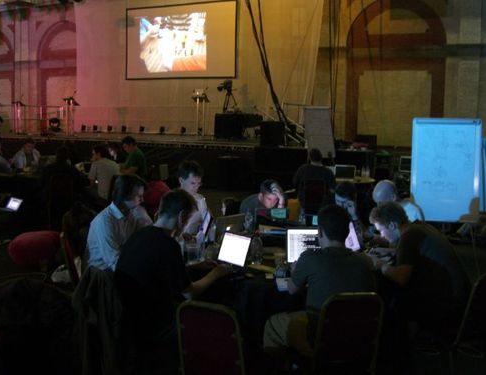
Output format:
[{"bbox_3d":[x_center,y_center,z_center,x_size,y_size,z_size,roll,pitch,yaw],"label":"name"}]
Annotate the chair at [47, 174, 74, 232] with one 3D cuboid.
[{"bbox_3d":[-2.834,0.212,8.500,0.410,0.880,0.500,0,7,-9],"label":"chair"}]

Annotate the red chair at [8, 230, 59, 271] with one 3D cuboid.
[{"bbox_3d":[-2.279,0.707,6.000,0.560,0.480,0.560,-2,8,-21],"label":"red chair"}]

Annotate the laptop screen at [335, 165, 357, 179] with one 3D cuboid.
[{"bbox_3d":[1.606,-0.247,8.600,0.325,0.225,0.015,2,-9,5],"label":"laptop screen"}]

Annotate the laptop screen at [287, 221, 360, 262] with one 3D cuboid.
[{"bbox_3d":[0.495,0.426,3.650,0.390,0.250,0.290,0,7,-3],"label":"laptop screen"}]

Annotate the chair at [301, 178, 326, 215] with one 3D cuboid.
[{"bbox_3d":[1.016,0.314,7.800,0.410,0.890,0.500,2,7,7],"label":"chair"}]

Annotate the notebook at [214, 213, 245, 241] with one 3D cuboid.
[{"bbox_3d":[-0.110,0.330,4.390,0.315,0.218,0.030,-7,24,-42],"label":"notebook"}]

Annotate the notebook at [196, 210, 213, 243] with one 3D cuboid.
[{"bbox_3d":[-0.408,0.303,4.690,0.240,0.200,0.310,-1,9,-12],"label":"notebook"}]

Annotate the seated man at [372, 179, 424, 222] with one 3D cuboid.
[{"bbox_3d":[1.257,0.554,4.730,0.720,1.220,0.500,-4,10,-30],"label":"seated man"}]

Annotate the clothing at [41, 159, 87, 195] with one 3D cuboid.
[{"bbox_3d":[-2.602,-0.146,8.000,0.620,0.600,0.420,2,6,6],"label":"clothing"}]

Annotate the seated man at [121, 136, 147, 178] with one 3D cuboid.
[{"bbox_3d":[-1.895,-0.195,9.500,0.700,1.320,0.520,0,7,-9],"label":"seated man"}]

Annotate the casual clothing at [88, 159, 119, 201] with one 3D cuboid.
[{"bbox_3d":[-2.135,-0.115,8.400,0.470,0.660,0.380,-5,9,-45],"label":"casual clothing"}]

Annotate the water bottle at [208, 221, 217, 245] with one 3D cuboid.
[{"bbox_3d":[-0.246,0.348,4.427,0.066,0.200,0.066,1,8,0],"label":"water bottle"}]

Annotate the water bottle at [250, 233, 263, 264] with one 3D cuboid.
[{"bbox_3d":[0.098,0.428,3.900,0.085,0.240,0.085,1,6,0],"label":"water bottle"}]

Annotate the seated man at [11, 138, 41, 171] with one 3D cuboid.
[{"bbox_3d":[-3.560,-0.176,9.042,0.500,1.300,0.680,-1,9,-11],"label":"seated man"}]

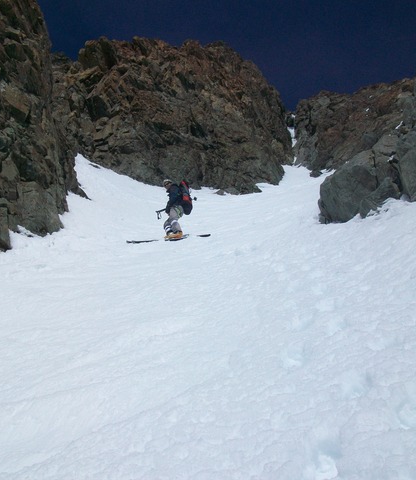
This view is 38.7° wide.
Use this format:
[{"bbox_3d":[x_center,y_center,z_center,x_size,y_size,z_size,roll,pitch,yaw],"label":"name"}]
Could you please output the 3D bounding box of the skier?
[{"bbox_3d":[-0.747,-0.660,12.800,0.580,1.360,0.580,10,-24,-23],"label":"skier"}]

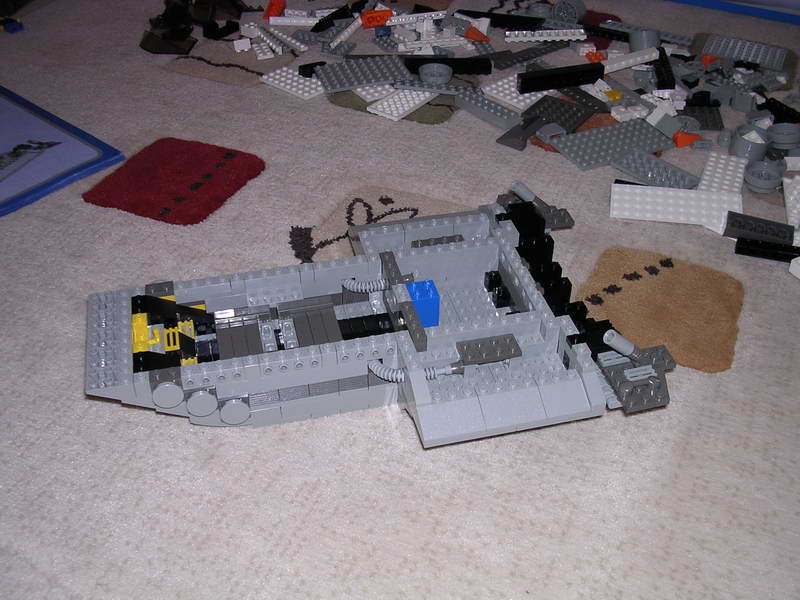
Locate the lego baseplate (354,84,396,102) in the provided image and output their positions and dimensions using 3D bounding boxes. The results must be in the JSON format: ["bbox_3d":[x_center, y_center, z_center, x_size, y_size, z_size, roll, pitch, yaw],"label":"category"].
[{"bbox_3d":[-0.026,-0.194,0.810,0.034,0.005,0.040,-22,44,-26],"label":"lego baseplate"}]

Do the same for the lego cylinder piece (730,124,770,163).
[{"bbox_3d":[0.287,-0.127,0.716,0.026,0.019,0.026,17,42,19],"label":"lego cylinder piece"}]

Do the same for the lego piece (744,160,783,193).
[{"bbox_3d":[0.298,-0.101,0.718,0.030,0.011,0.030,1,41,-1],"label":"lego piece"}]

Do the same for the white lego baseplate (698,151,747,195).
[{"bbox_3d":[0.257,-0.097,0.699,0.032,0.005,0.068,16,41,18],"label":"white lego baseplate"}]

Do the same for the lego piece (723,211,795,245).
[{"bbox_3d":[0.260,-0.051,0.637,0.048,0.010,0.016,11,43,10],"label":"lego piece"}]

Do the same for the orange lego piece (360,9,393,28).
[{"bbox_3d":[-0.025,-0.297,0.925,0.032,0.016,0.011,-11,41,-15],"label":"orange lego piece"}]

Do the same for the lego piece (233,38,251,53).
[{"bbox_3d":[-0.157,-0.251,0.867,0.016,0.011,0.014,-15,19,-20],"label":"lego piece"}]

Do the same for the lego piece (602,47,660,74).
[{"bbox_3d":[0.223,-0.232,0.853,0.062,0.009,0.011,-15,42,0],"label":"lego piece"}]

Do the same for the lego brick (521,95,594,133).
[{"bbox_3d":[0.137,-0.162,0.761,0.048,0.005,0.048,23,42,25],"label":"lego brick"}]

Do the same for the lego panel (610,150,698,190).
[{"bbox_3d":[0.208,-0.103,0.711,0.064,0.005,0.032,33,49,30],"label":"lego panel"}]

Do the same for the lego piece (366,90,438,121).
[{"bbox_3d":[0.003,-0.170,0.756,0.032,0.005,0.064,26,44,25],"label":"lego piece"}]

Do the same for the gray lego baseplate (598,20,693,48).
[{"bbox_3d":[0.259,-0.281,0.921,0.096,0.005,0.016,16,41,17],"label":"gray lego baseplate"}]

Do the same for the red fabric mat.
[{"bbox_3d":[-0.175,-0.095,0.699,0.106,0.004,0.111,17,43,16],"label":"red fabric mat"}]

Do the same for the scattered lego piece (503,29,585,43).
[{"bbox_3d":[0.143,-0.260,0.864,0.080,0.005,0.016,-2,41,-5],"label":"scattered lego piece"}]

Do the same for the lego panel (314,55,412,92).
[{"bbox_3d":[-0.034,-0.204,0.790,0.080,0.005,0.048,-12,43,-14],"label":"lego panel"}]

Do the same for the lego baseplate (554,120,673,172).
[{"bbox_3d":[0.177,-0.129,0.732,0.096,0.005,0.048,-17,44,-22],"label":"lego baseplate"}]

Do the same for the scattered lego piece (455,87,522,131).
[{"bbox_3d":[0.076,-0.166,0.770,0.016,0.011,0.064,-28,46,-29],"label":"scattered lego piece"}]

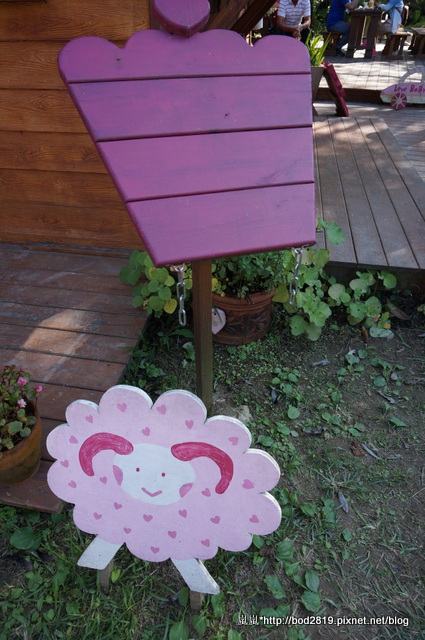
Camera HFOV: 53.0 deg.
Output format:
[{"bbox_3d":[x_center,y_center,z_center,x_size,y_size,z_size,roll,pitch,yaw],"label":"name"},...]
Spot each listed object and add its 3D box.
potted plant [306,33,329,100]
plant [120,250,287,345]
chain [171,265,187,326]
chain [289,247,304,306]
[{"bbox_3d":[1.195,-2.920,5.000,0.320,0.780,0.320,-3,39,-5],"label":"potted plant"},{"bbox_3d":[-0.043,-0.207,2.055,0.700,0.500,0.480,0,39,0],"label":"plant"},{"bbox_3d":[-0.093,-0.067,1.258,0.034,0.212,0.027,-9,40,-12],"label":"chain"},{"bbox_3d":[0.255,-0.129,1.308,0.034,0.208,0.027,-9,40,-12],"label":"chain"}]

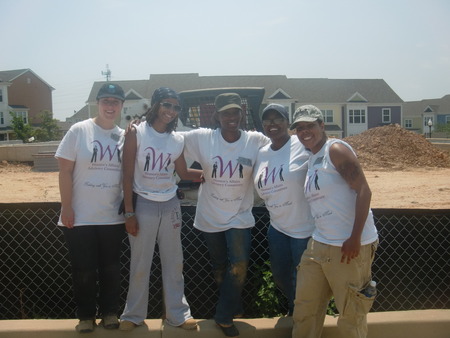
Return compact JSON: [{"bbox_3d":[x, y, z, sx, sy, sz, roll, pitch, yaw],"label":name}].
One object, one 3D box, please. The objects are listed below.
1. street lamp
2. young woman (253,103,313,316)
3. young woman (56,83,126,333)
[{"bbox_3d":[21.556,-3.224,51.900,0.450,4.035,0.450,0,3,0],"label":"street lamp"},{"bbox_3d":[0.441,0.318,3.605,0.520,1.583,0.380,1,4,22],"label":"young woman"},{"bbox_3d":[-0.905,0.271,3.402,0.530,1.711,0.360,-1,3,-12],"label":"young woman"}]

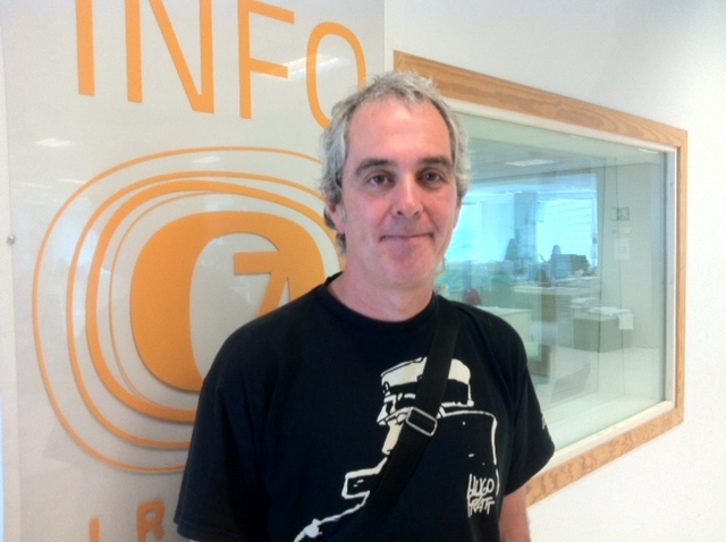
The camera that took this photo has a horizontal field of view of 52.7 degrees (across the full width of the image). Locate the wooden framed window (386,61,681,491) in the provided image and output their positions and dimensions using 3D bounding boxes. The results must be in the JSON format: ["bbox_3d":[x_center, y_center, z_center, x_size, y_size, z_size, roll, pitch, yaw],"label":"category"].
[{"bbox_3d":[0.645,0.064,2.251,0.100,1.140,1.768,2,4,43],"label":"wooden framed window"}]

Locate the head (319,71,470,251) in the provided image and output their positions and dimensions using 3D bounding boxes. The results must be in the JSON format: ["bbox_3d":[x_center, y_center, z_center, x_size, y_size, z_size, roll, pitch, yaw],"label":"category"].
[{"bbox_3d":[0.043,-0.128,0.960,0.182,0.255,0.220,-3,2,-6],"label":"head"}]

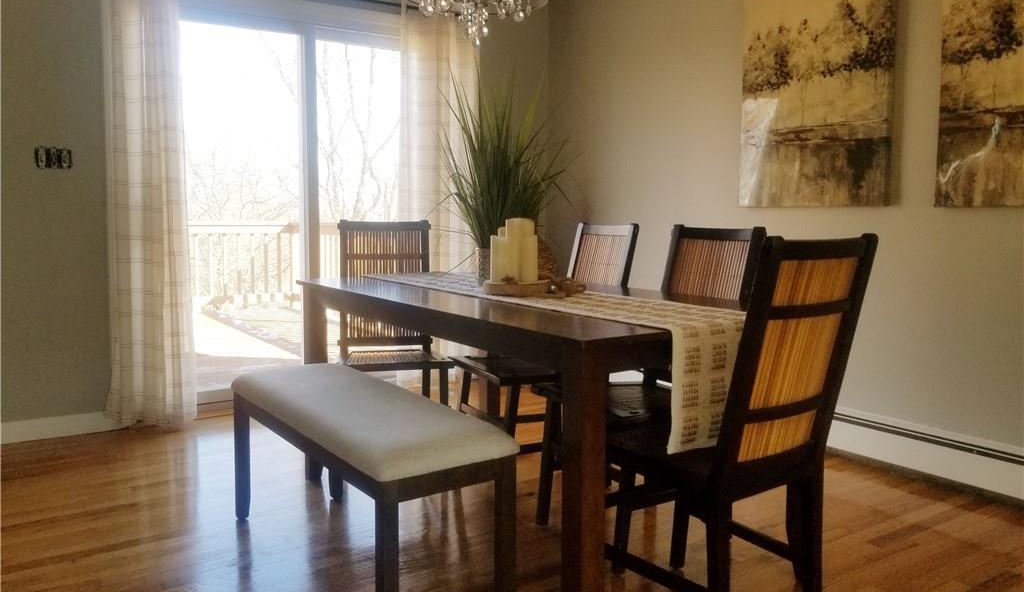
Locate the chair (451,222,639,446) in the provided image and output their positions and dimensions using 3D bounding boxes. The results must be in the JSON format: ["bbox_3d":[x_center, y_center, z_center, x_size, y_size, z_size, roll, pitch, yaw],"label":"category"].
[{"bbox_3d":[0.116,0.214,2.903,0.599,0.983,0.442,-3,7,-28],"label":"chair"}]

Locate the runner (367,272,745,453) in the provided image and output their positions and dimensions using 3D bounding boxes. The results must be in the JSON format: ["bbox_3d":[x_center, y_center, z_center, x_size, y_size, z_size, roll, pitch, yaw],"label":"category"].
[{"bbox_3d":[0.051,0.136,2.494,0.401,0.293,1.609,-4,8,-35],"label":"runner"}]

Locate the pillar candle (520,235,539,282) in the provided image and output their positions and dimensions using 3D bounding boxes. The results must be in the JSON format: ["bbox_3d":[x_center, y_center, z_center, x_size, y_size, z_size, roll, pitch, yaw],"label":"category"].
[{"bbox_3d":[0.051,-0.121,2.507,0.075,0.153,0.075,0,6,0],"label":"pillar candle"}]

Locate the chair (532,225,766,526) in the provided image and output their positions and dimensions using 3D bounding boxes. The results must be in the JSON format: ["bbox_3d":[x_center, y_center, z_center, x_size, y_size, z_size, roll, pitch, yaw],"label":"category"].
[{"bbox_3d":[0.421,0.267,2.424,0.599,0.983,0.442,-3,7,-30],"label":"chair"}]

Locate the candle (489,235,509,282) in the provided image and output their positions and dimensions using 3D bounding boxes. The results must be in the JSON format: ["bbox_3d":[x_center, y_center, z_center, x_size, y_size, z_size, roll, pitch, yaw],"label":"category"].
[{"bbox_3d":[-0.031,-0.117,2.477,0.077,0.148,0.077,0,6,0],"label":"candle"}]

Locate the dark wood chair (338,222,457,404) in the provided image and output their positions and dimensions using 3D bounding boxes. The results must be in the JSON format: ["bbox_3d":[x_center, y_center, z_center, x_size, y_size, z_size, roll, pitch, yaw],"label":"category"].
[{"bbox_3d":[-0.495,0.185,3.145,0.442,0.983,0.599,-1,6,-13],"label":"dark wood chair"}]

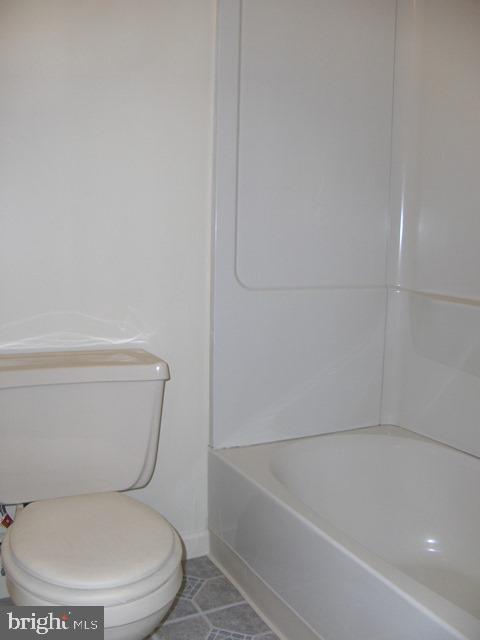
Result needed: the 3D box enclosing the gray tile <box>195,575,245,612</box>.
[{"bbox_3d":[-0.073,0.794,1.866,0.145,0.010,0.153,-3,8,-26],"label":"gray tile"}]

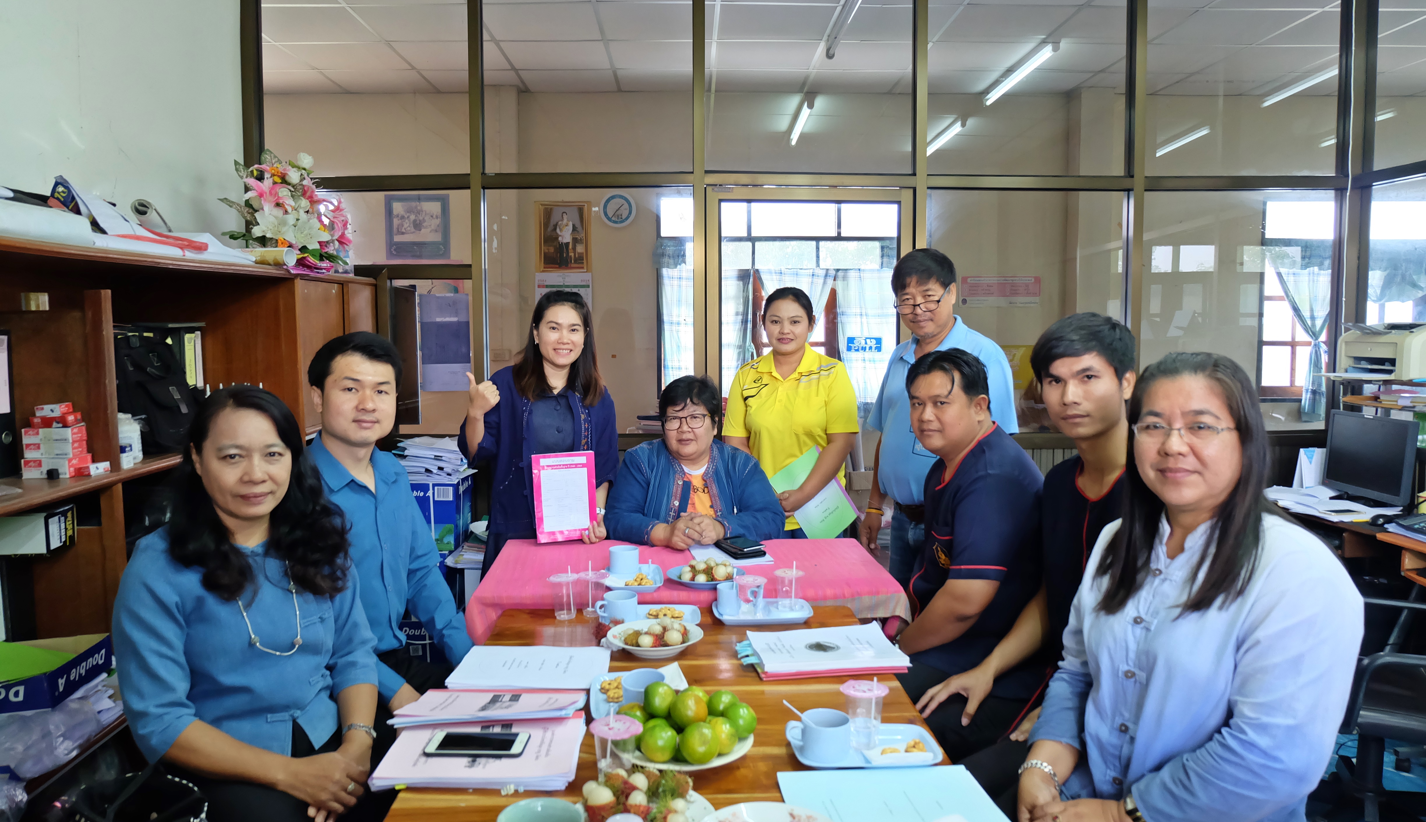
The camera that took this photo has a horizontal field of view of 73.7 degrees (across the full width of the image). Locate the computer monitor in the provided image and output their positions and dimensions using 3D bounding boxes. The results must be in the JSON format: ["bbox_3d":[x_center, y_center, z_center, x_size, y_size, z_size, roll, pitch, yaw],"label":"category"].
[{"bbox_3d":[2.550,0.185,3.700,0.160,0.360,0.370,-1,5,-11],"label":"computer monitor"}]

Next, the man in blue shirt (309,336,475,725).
[{"bbox_3d":[-0.638,0.531,2.047,0.700,1.395,0.520,4,7,38],"label":"man in blue shirt"}]

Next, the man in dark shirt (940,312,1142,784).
[{"bbox_3d":[0.602,0.530,1.825,0.700,1.430,0.520,-4,6,-37],"label":"man in dark shirt"}]

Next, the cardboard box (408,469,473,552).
[{"bbox_3d":[-1.130,0.398,3.742,0.305,0.265,0.225,0,4,0],"label":"cardboard box"}]

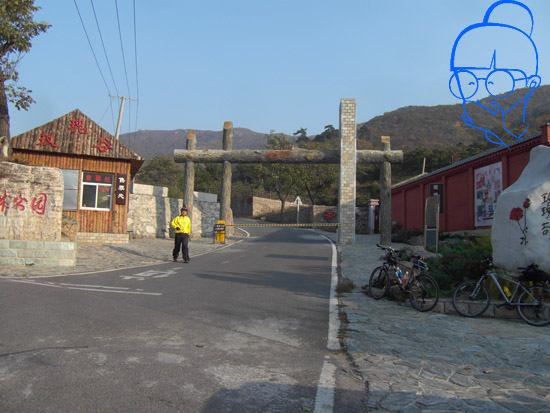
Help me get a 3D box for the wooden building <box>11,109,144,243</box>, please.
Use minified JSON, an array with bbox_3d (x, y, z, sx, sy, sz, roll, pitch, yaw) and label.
[{"bbox_3d":[-8.600,-1.300,18.800,5.100,5.700,5.000,3,-5,-23],"label":"wooden building"}]

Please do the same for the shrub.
[{"bbox_3d":[3.930,1.250,9.500,1.400,1.100,1.250,1,-5,6],"label":"shrub"}]

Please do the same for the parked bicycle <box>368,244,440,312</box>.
[{"bbox_3d":[2.430,1.360,8.430,0.600,1.050,1.740,4,-1,-33],"label":"parked bicycle"}]

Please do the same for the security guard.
[{"bbox_3d":[-2.950,0.875,13.900,0.620,1.740,0.400,2,-5,-14],"label":"security guard"}]

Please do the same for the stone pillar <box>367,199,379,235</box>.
[{"bbox_3d":[5.700,0.580,26.000,0.550,2.100,0.550,1,-5,1],"label":"stone pillar"}]

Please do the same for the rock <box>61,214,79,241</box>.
[{"bbox_3d":[-7.300,0.780,15.600,0.950,1.000,0.750,3,-5,-23],"label":"rock"}]

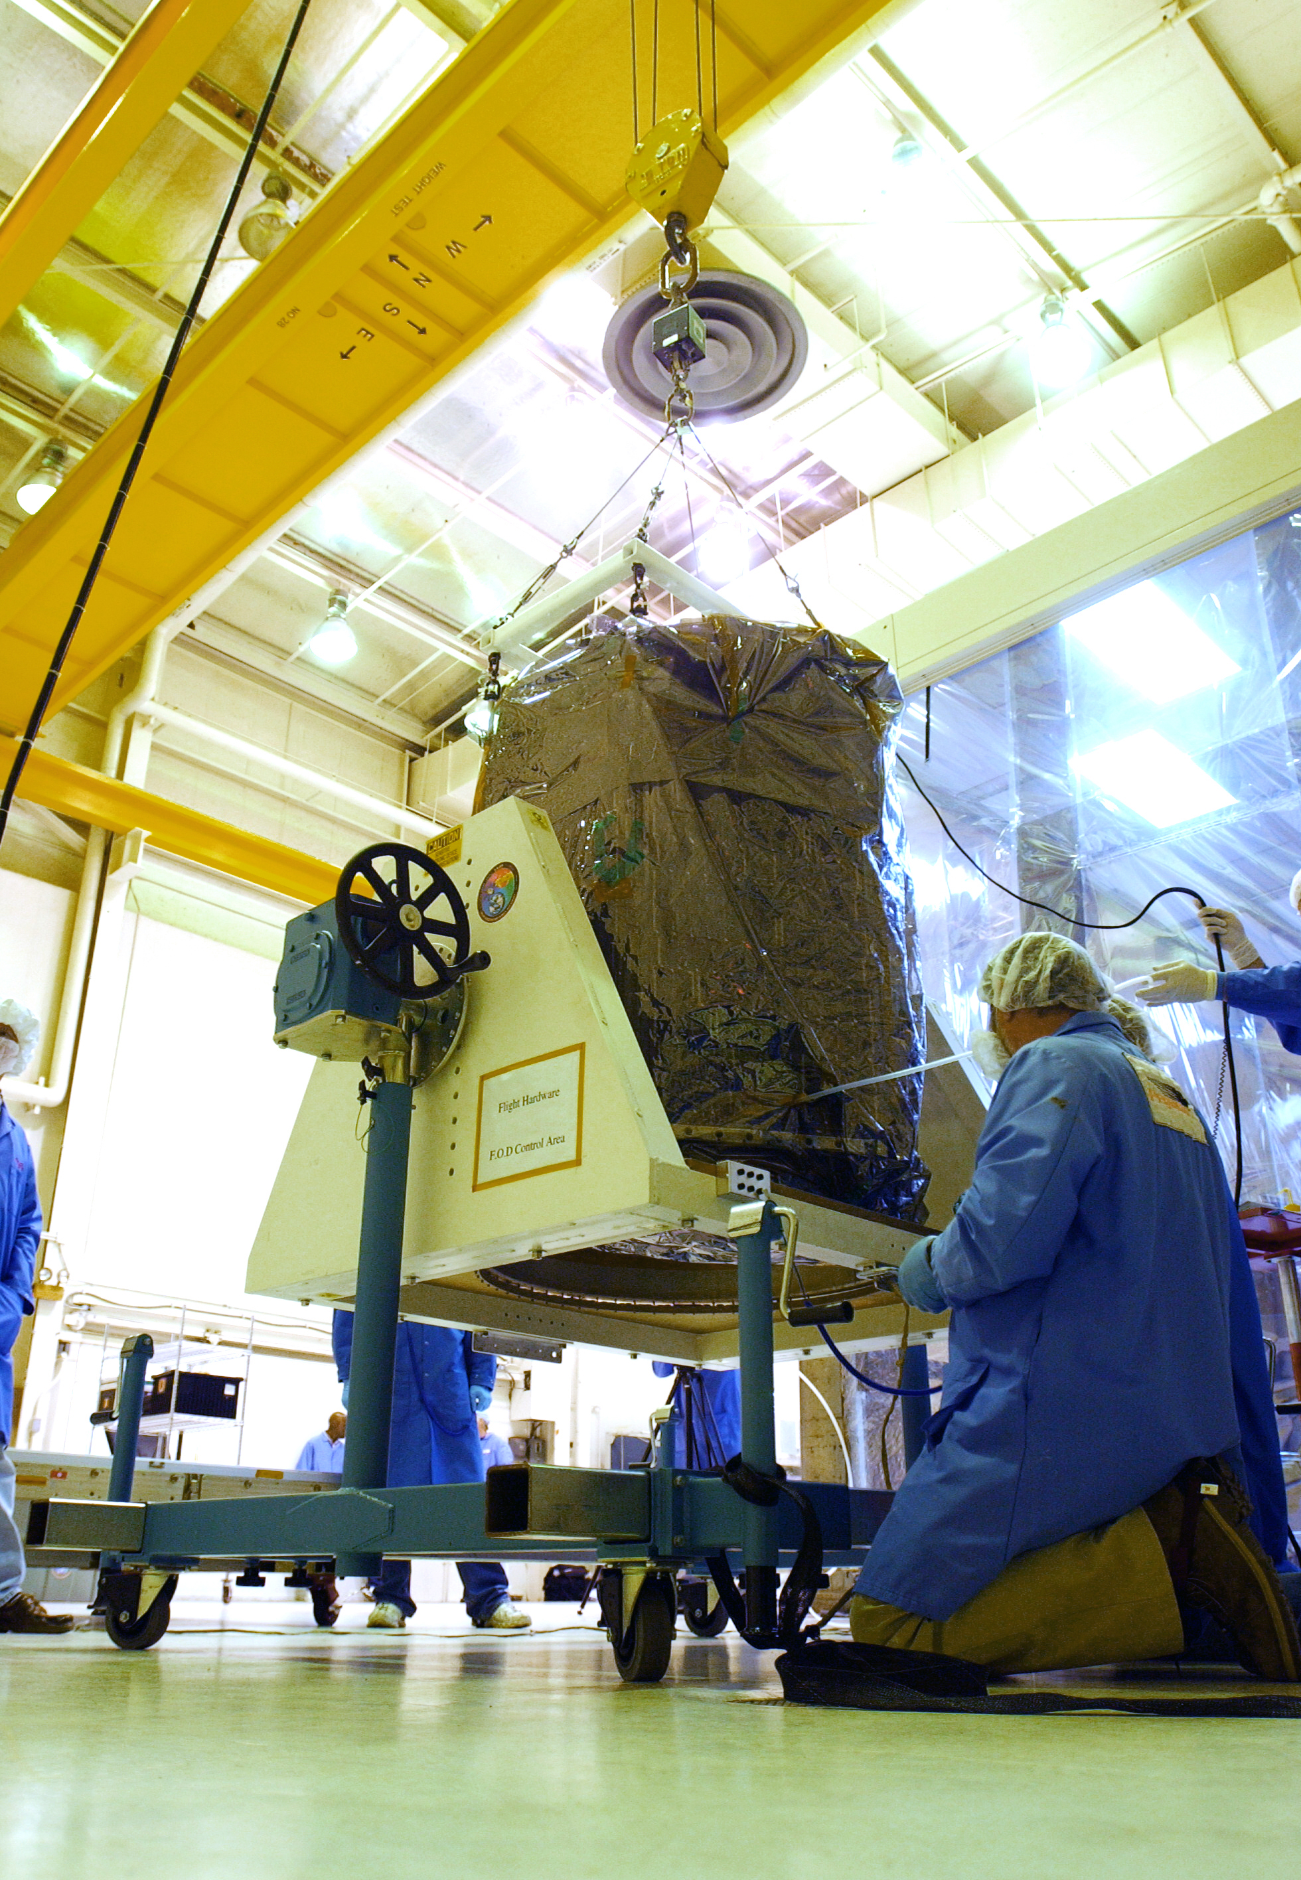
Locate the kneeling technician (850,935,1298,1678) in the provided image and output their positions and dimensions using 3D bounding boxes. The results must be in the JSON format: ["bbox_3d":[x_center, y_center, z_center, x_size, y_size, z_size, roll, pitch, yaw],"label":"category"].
[{"bbox_3d":[0.685,0.575,2.280,0.660,1.150,0.570,-15,-29,30],"label":"kneeling technician"}]

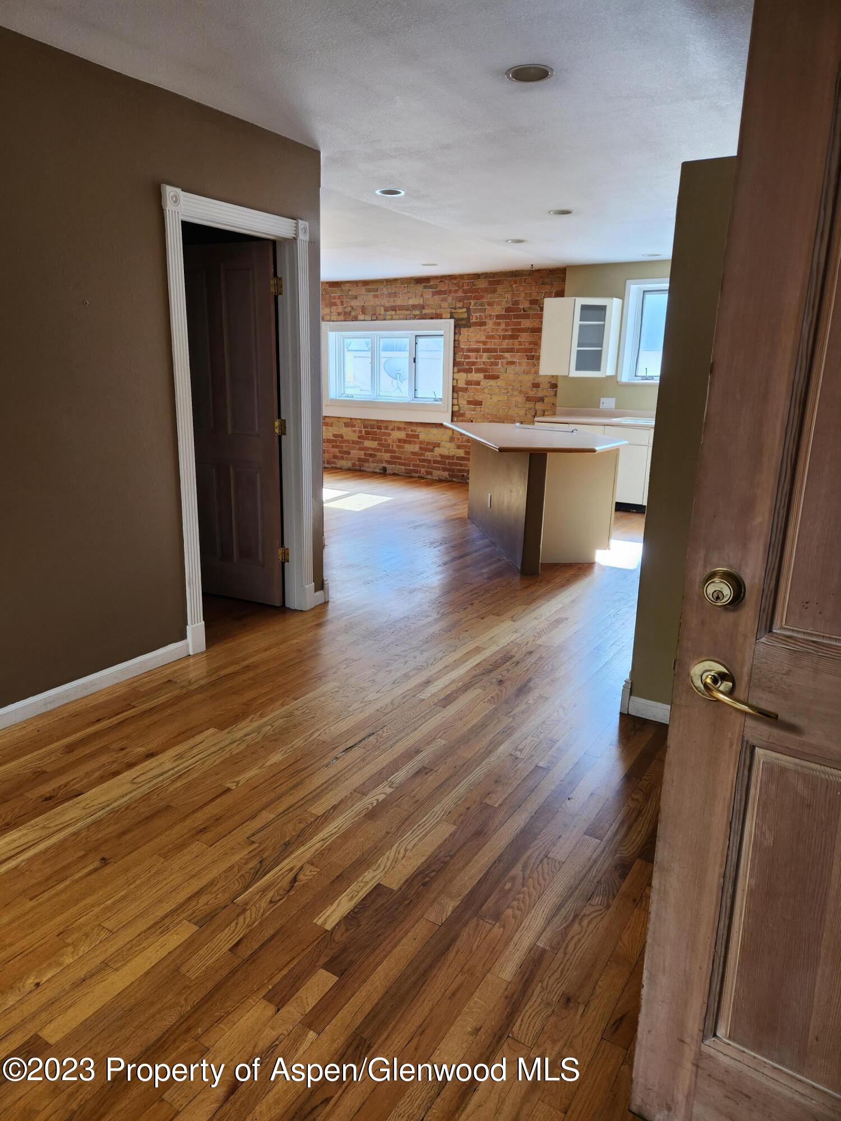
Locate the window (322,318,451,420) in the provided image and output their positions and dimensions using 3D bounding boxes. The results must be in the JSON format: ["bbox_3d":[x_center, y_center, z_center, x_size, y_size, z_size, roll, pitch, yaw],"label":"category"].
[{"bbox_3d":[-0.459,-2.480,9.745,2.110,1.235,0.130,10,17,31],"label":"window"}]

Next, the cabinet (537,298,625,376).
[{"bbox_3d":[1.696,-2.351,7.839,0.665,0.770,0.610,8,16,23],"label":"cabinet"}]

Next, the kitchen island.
[{"bbox_3d":[0.875,-0.560,6.011,1.075,0.914,2.300,-1,14,-7],"label":"kitchen island"}]

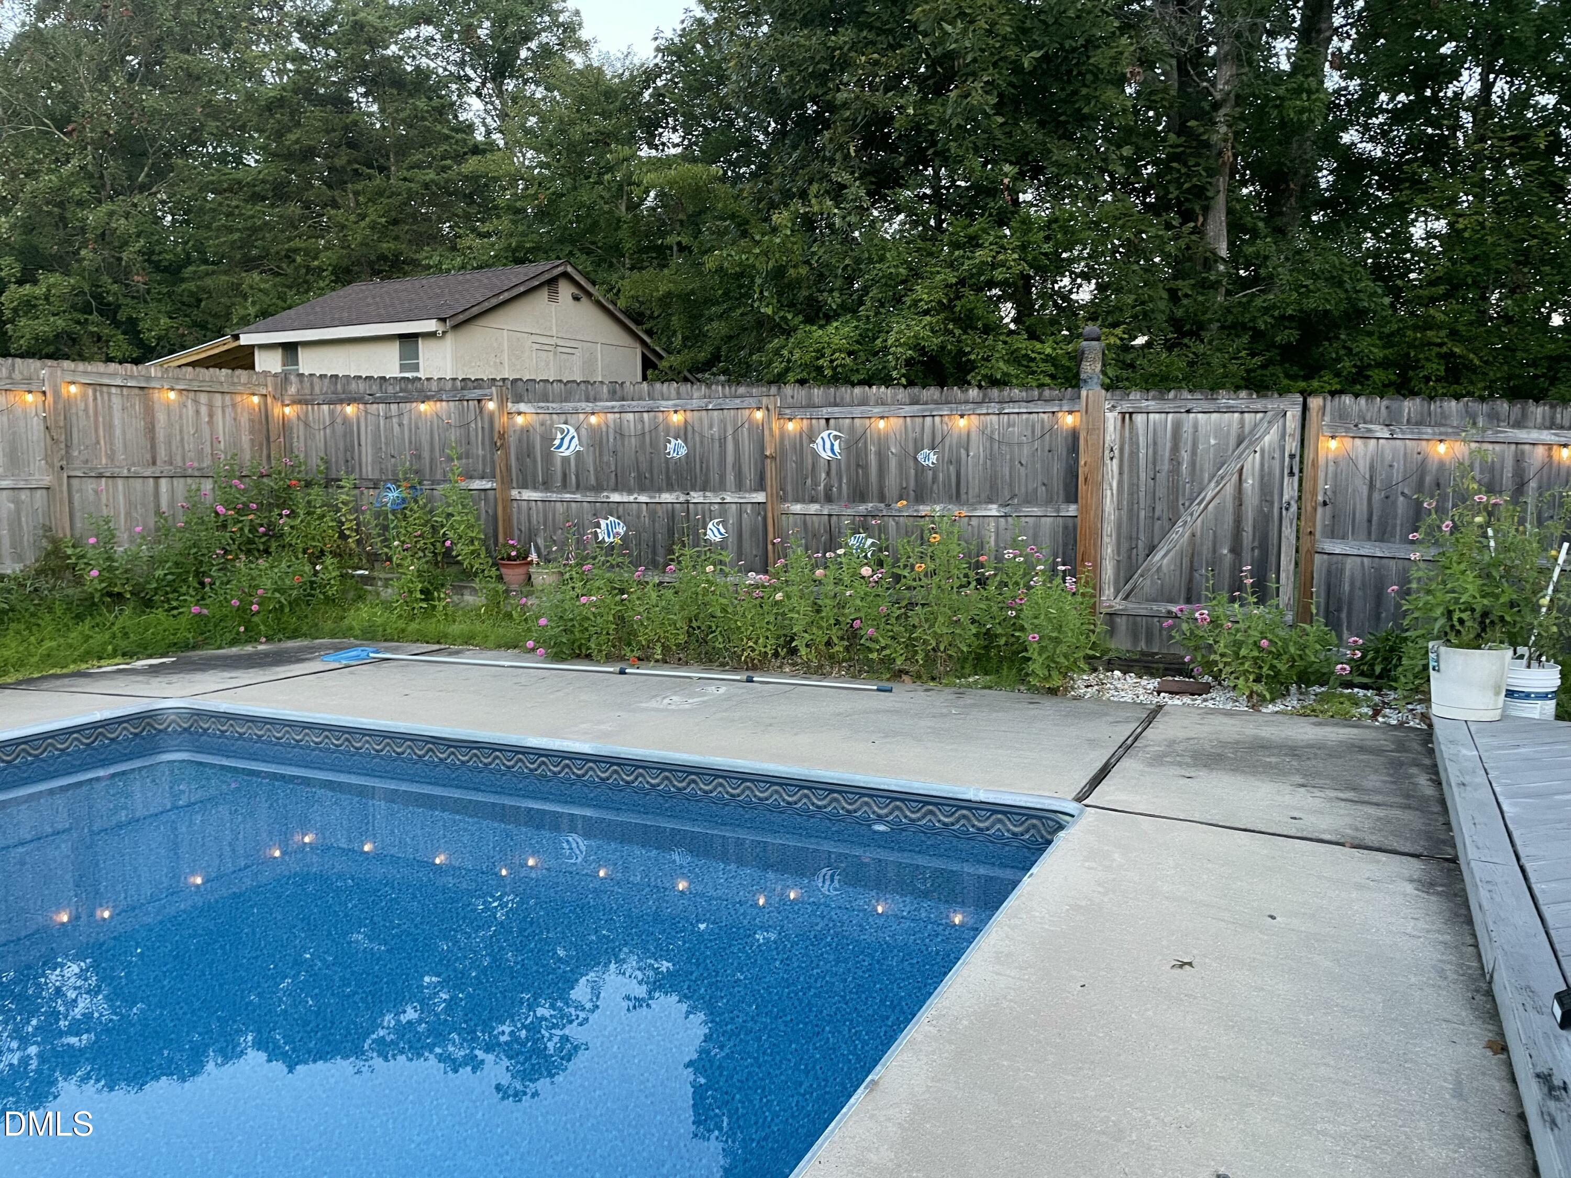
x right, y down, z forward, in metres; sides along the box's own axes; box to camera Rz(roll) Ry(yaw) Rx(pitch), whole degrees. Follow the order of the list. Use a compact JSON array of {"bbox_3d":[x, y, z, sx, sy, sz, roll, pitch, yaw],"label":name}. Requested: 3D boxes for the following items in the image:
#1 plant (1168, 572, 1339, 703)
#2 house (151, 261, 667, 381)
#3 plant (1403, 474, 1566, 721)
[{"bbox_3d":[2.901,0.267,7.264,0.960,0.800,0.720,2,6,26],"label":"plant"},{"bbox_3d":[-7.016,-3.851,22.404,7.650,3.980,5.780,3,7,29],"label":"house"},{"bbox_3d":[3.620,0.034,6.135,0.720,1.270,0.660,2,6,26],"label":"plant"}]

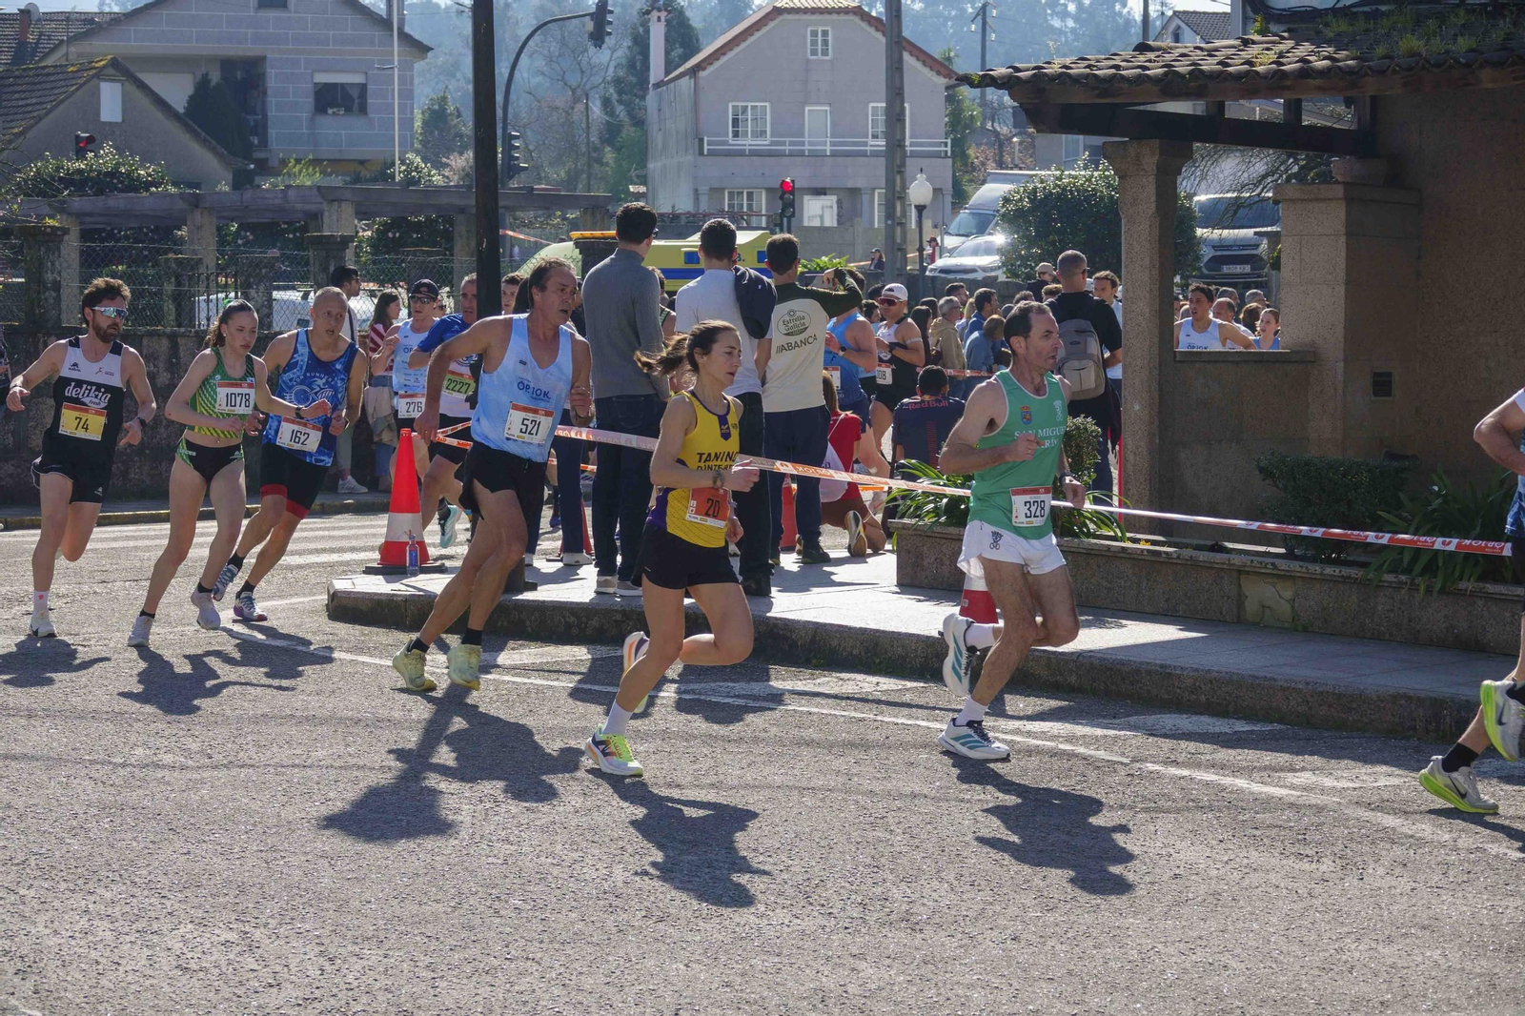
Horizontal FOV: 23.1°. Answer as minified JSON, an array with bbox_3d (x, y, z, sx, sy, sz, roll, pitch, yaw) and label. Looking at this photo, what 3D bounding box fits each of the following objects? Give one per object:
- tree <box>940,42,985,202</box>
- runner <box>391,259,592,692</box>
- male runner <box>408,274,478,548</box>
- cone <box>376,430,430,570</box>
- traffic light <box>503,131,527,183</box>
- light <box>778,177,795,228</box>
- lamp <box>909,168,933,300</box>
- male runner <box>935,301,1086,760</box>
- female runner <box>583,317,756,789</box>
[{"bbox_3d":[6.325,-12.334,121.000,2.000,5.500,2.000,0,4,0],"label":"tree"},{"bbox_3d":[-1.095,-0.132,15.050,0.620,1.740,0.700,-3,5,-36],"label":"runner"},{"bbox_3d":[-1.724,-0.492,21.100,0.620,1.660,0.720,0,4,3],"label":"male runner"},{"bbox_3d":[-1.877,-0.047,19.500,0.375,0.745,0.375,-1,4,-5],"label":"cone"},{"bbox_3d":[-5.241,-7.447,79.000,0.450,1.100,0.320,0,4,0],"label":"traffic light"},{"bbox_3d":[0.473,-6.077,74.000,0.300,0.970,0.380,1,4,20],"label":"light"},{"bbox_3d":[2.732,-4.243,64.000,0.410,3.150,0.410,0,4,0],"label":"lamp"},{"bbox_3d":[0.907,0.074,13.600,0.600,1.670,0.500,3,5,40],"label":"male runner"},{"bbox_3d":[-0.310,0.142,12.850,0.690,1.570,0.470,3,5,36],"label":"female runner"}]

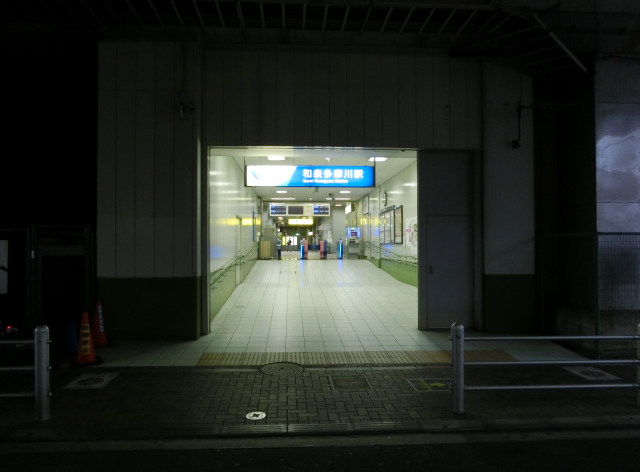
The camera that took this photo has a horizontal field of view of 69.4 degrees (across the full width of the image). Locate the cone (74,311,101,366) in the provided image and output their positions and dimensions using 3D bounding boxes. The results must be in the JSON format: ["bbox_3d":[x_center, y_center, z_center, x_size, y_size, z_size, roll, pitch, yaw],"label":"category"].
[{"bbox_3d":[-3.280,1.413,6.507,0.360,0.700,0.360,0,-1,-4],"label":"cone"}]

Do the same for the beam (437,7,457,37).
[{"bbox_3d":[2.056,-3.464,7.479,0.050,0.050,0.826,0,-1,-4],"label":"beam"}]

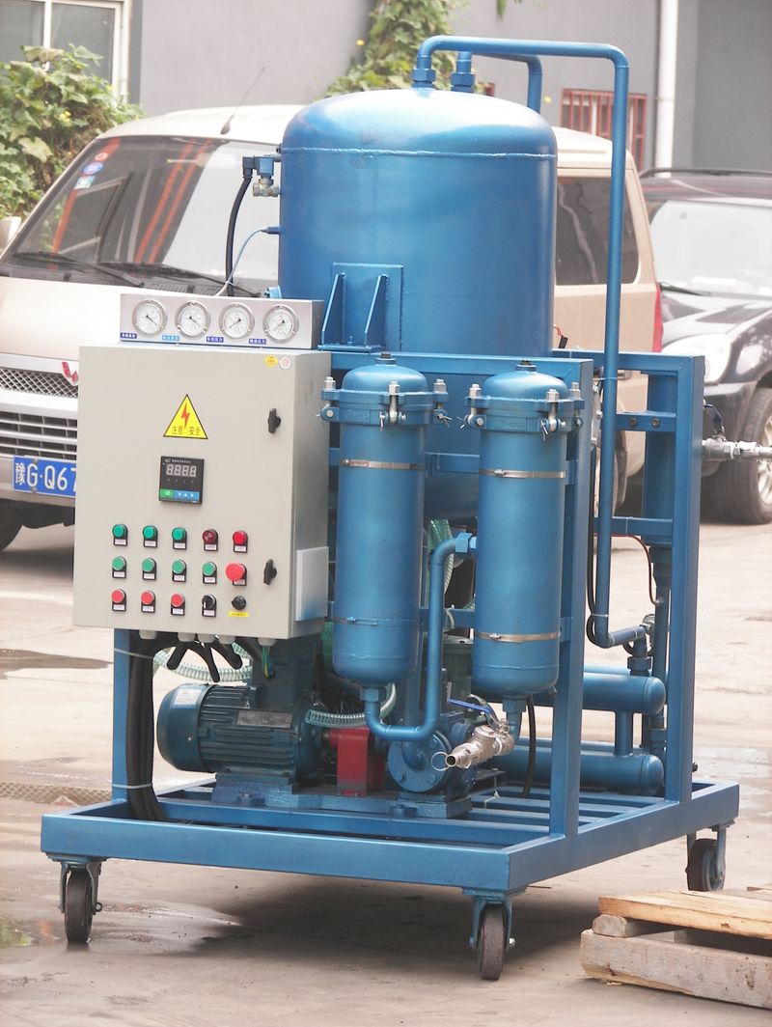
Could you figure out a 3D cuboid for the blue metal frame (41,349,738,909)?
[{"bbox_3d":[0.055,0.186,11.769,1.065,1.093,1.474,3,4,22],"label":"blue metal frame"}]

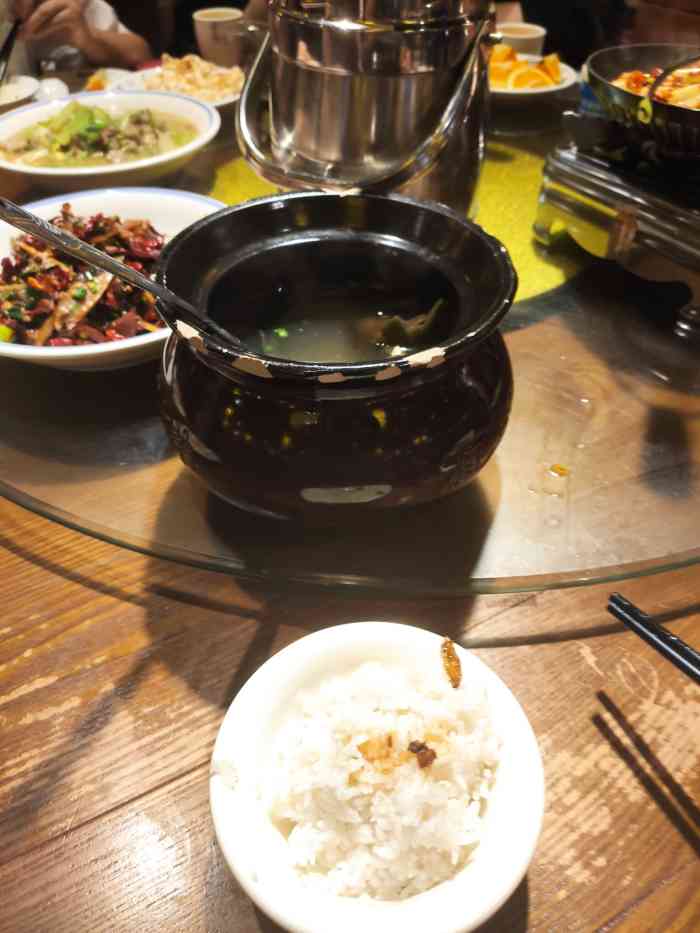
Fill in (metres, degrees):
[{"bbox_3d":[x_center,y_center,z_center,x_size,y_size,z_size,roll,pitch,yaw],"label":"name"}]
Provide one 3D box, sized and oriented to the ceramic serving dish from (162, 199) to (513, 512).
[{"bbox_3d":[-0.006,-0.056,0.373,0.184,0.112,0.184,0,44,0],"label":"ceramic serving dish"}]

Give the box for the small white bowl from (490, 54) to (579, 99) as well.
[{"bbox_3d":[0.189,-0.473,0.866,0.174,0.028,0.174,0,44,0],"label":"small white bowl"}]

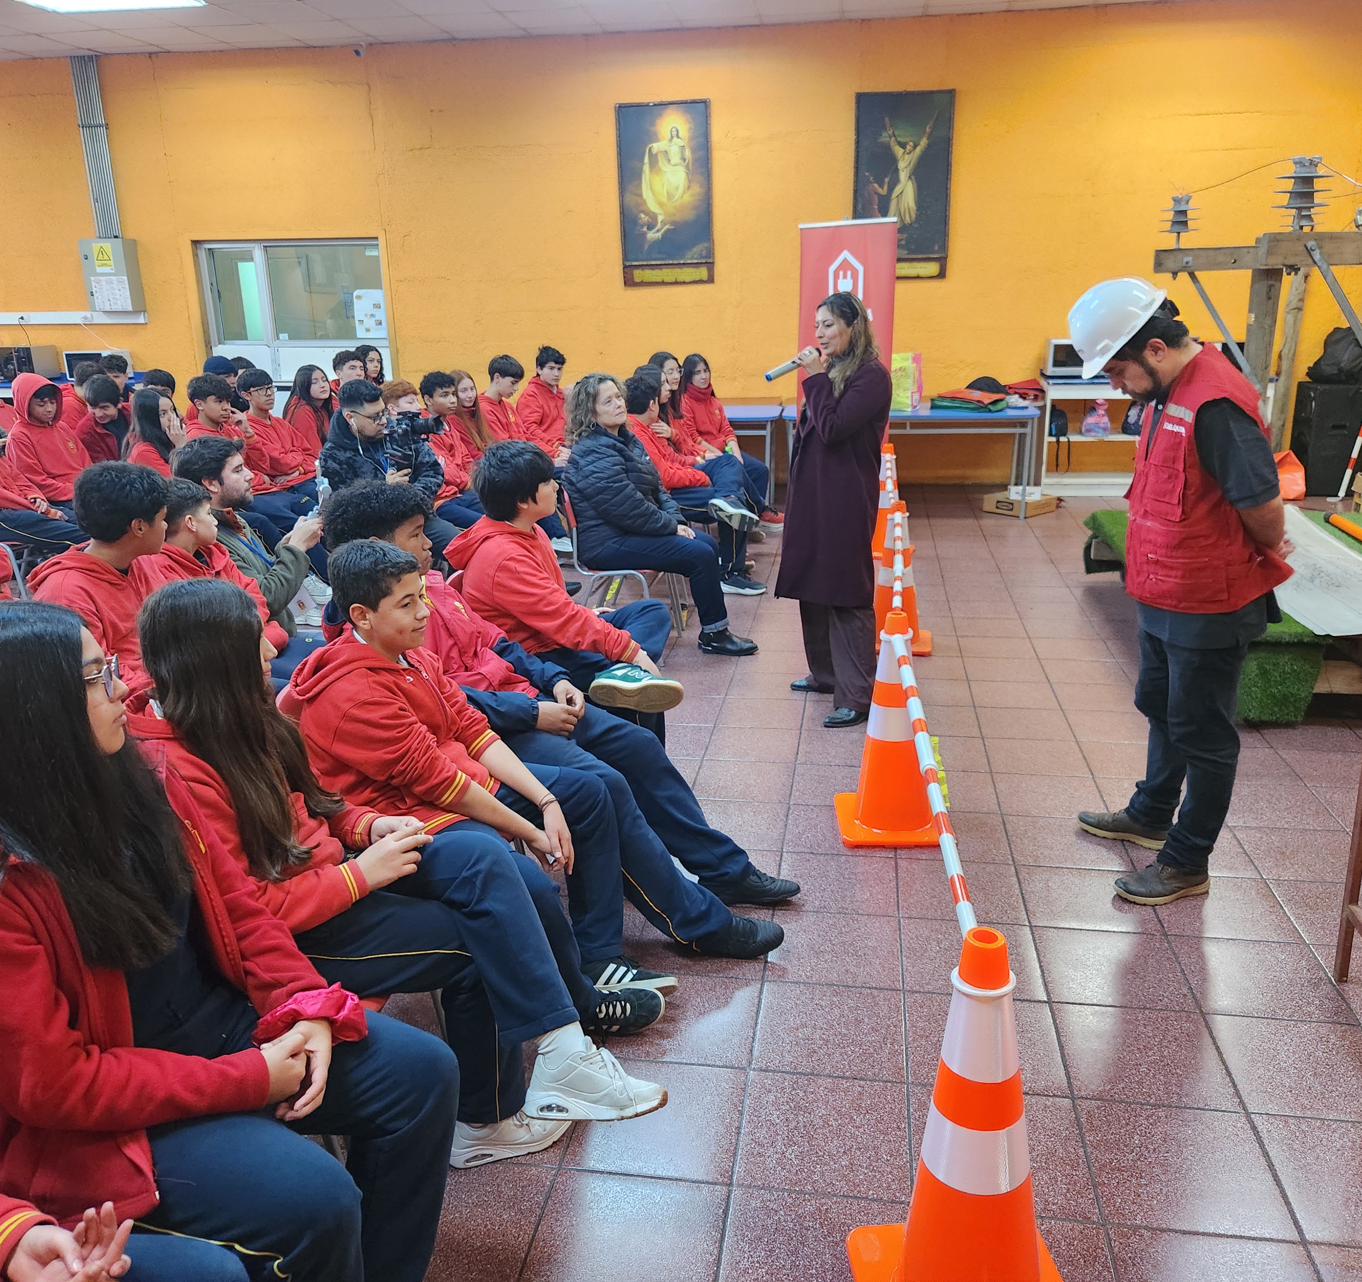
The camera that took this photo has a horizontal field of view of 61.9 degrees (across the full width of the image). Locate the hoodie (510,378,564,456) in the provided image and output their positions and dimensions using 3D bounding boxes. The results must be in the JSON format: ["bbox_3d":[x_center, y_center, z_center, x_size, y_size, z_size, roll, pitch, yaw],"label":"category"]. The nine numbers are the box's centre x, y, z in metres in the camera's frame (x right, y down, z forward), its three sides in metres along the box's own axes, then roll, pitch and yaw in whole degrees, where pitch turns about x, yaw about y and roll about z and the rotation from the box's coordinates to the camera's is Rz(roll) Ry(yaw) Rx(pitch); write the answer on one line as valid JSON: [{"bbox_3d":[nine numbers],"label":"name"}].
[{"bbox_3d":[-0.818,-1.373,7.292,0.460,0.660,0.480,5,18,20],"label":"hoodie"}]

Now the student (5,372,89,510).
[{"bbox_3d":[-3.498,-1.086,6.341,0.420,0.789,0.500,6,18,22],"label":"student"}]

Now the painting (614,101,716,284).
[{"bbox_3d":[-0.122,-3.775,9.616,0.783,1.454,0.050,2,17,9],"label":"painting"}]

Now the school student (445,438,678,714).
[{"bbox_3d":[-0.352,-0.026,3.624,0.860,1.200,0.580,2,17,9],"label":"school student"}]

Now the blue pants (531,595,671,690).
[{"bbox_3d":[-0.275,0.162,3.836,0.720,0.640,0.520,1,18,9],"label":"blue pants"}]

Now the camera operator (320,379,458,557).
[{"bbox_3d":[-1.236,-0.531,5.184,0.900,1.300,0.560,4,18,17],"label":"camera operator"}]

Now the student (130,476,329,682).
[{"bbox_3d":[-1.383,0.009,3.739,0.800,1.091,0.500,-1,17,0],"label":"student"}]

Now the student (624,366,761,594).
[{"bbox_3d":[0.041,-0.912,6.464,0.860,1.240,0.520,2,17,9],"label":"student"}]

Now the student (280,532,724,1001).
[{"bbox_3d":[-0.430,0.341,2.538,0.840,1.140,0.520,1,17,7],"label":"student"}]

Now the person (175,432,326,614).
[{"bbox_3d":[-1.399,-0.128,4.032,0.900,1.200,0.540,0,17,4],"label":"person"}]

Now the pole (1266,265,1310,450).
[{"bbox_3d":[4.214,-1.762,7.882,0.110,1.800,0.110,1,18,9],"label":"pole"}]

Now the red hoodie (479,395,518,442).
[{"bbox_3d":[-0.987,-1.218,6.891,0.480,0.620,0.480,3,17,14],"label":"red hoodie"}]

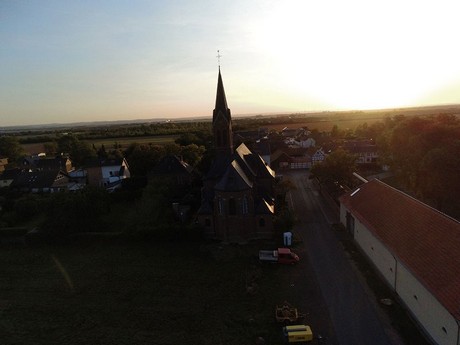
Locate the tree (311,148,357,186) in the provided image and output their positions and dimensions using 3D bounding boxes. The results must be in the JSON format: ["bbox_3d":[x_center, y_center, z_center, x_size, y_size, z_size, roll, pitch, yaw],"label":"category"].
[{"bbox_3d":[27.680,-1.440,78.460,10.500,9.500,10.000,-3,11,0],"label":"tree"}]

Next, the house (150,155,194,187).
[{"bbox_3d":[-17.050,-0.700,87.800,11.000,8.700,10.000,-3,11,0],"label":"house"}]

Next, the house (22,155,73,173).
[{"bbox_3d":[-62.870,-1.130,101.600,13.500,8.600,8.500,-1,11,8],"label":"house"}]

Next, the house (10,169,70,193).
[{"bbox_3d":[-53.030,2.830,82.130,12.000,7.300,8.000,-1,11,10],"label":"house"}]

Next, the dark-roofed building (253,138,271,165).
[{"bbox_3d":[10.800,-5.700,101.840,7.000,9.500,8.500,-1,11,7],"label":"dark-roofed building"}]

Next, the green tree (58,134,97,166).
[{"bbox_3d":[-63.810,-8.390,123.590,13.500,14.600,12.500,-3,11,0],"label":"green tree"}]

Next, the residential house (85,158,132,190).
[{"bbox_3d":[-36.460,0.180,88.320,10.500,8.600,8.200,-2,11,6],"label":"residential house"}]

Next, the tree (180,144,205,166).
[{"bbox_3d":[-13.270,-5.110,106.240,8.500,10.000,8.000,-3,11,0],"label":"tree"}]

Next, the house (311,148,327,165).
[{"bbox_3d":[30.420,-5.460,104.130,5.500,7.400,8.500,-3,11,0],"label":"house"}]

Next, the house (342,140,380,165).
[{"bbox_3d":[46.240,-6.900,103.970,11.000,8.800,9.000,-3,11,0],"label":"house"}]

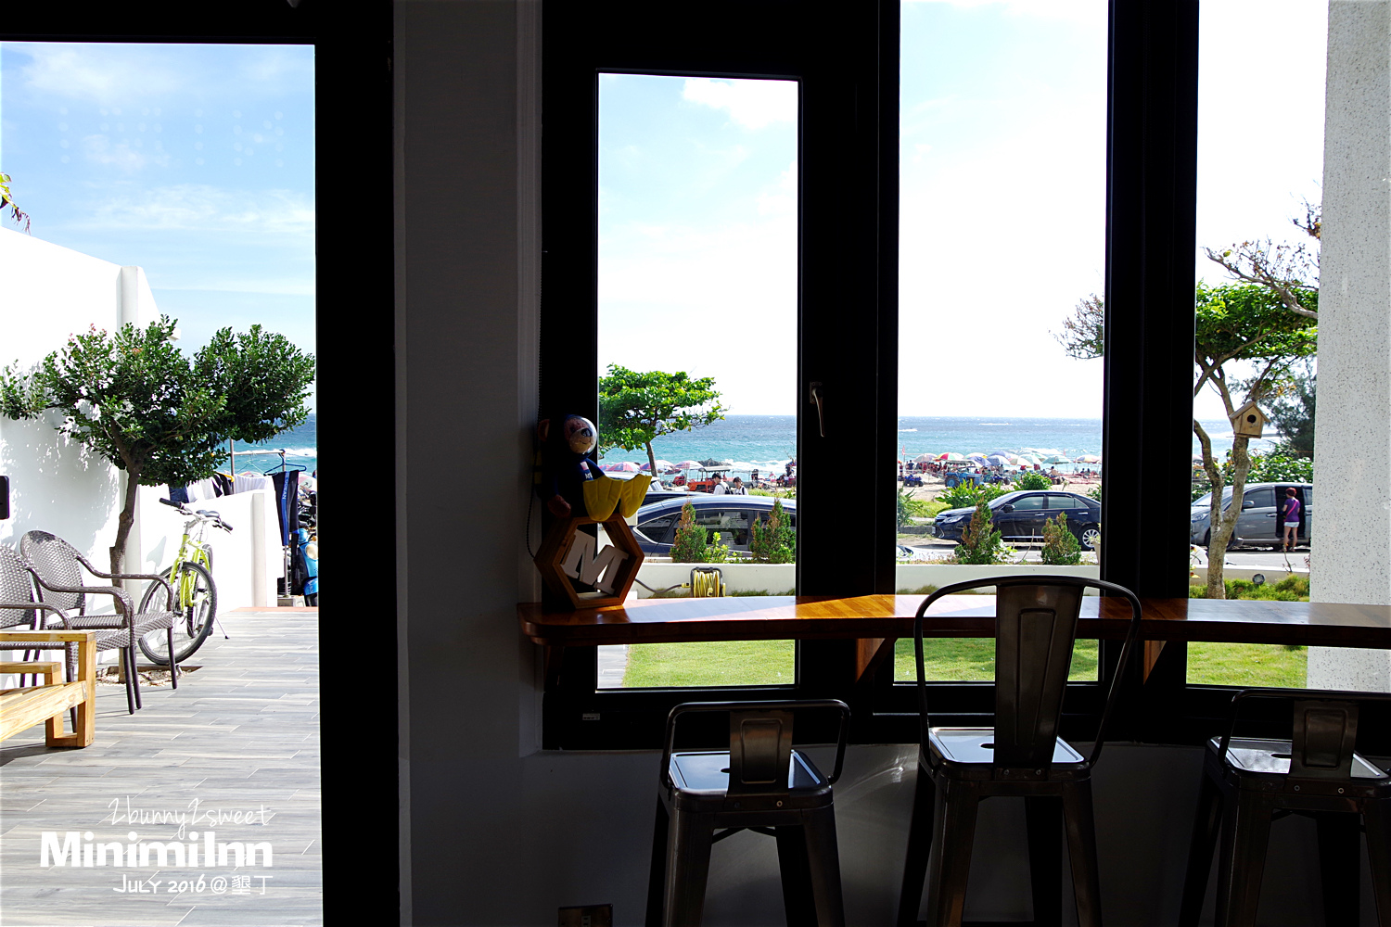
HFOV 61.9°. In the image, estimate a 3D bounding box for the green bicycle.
[{"bbox_3d":[-3.489,0.750,8.069,0.570,1.075,1.595,0,2,-13],"label":"green bicycle"}]

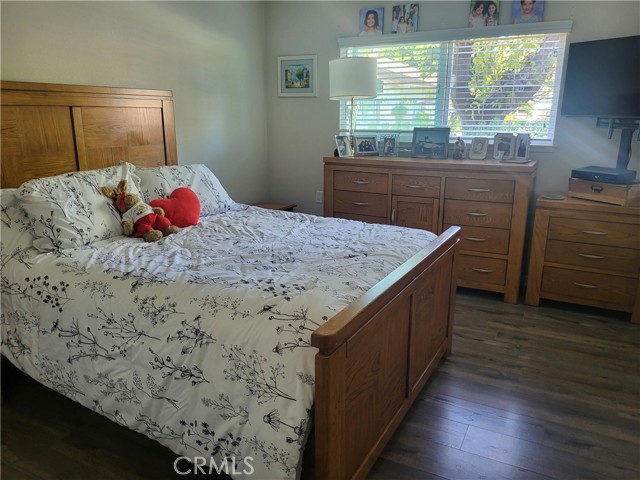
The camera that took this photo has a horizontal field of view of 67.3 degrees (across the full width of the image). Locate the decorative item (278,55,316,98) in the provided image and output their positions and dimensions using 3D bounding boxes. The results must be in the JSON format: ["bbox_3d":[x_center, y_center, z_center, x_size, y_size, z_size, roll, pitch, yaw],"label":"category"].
[{"bbox_3d":[-0.211,-1.556,4.593,0.431,0.383,0.027,8,17,28],"label":"decorative item"}]

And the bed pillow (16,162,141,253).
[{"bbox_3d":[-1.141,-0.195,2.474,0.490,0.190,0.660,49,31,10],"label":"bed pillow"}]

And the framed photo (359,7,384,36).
[{"bbox_3d":[0.448,-1.863,4.127,0.211,0.211,0.030,8,17,28],"label":"framed photo"}]

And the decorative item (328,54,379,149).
[{"bbox_3d":[0.278,-1.102,4.069,0.403,0.778,0.403,0,15,0],"label":"decorative item"}]

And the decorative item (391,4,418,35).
[{"bbox_3d":[0.711,-1.823,3.986,0.215,0.214,0.030,8,17,28],"label":"decorative item"}]

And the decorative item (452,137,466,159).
[{"bbox_3d":[1.107,-0.723,3.805,0.095,0.176,0.079,8,17,28],"label":"decorative item"}]

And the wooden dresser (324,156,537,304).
[{"bbox_3d":[0.864,-0.165,4.028,1.639,1.017,0.476,8,17,28],"label":"wooden dresser"}]

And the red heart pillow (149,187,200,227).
[{"bbox_3d":[-0.782,-0.184,2.638,0.116,0.258,0.272,-22,28,50],"label":"red heart pillow"}]

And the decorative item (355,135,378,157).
[{"bbox_3d":[0.421,-0.822,4.197,0.225,0.172,0.068,8,8,28],"label":"decorative item"}]

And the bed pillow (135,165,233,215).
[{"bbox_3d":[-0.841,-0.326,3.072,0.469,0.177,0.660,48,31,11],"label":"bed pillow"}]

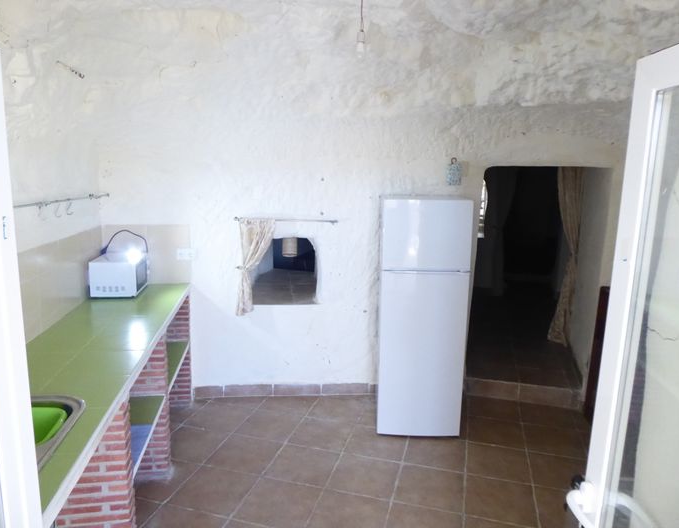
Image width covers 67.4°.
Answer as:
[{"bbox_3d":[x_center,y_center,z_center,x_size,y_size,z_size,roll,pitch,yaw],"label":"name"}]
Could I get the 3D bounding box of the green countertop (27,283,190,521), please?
[{"bbox_3d":[-1.263,0.449,2.495,0.648,0.055,3.005,-1,11,-9],"label":"green countertop"}]

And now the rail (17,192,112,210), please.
[{"bbox_3d":[-1.568,-0.372,2.962,0.050,0.035,1.795,-1,10,-11],"label":"rail"}]

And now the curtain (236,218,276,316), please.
[{"bbox_3d":[-0.646,0.023,3.916,0.305,0.760,0.075,0,10,-5],"label":"curtain"}]

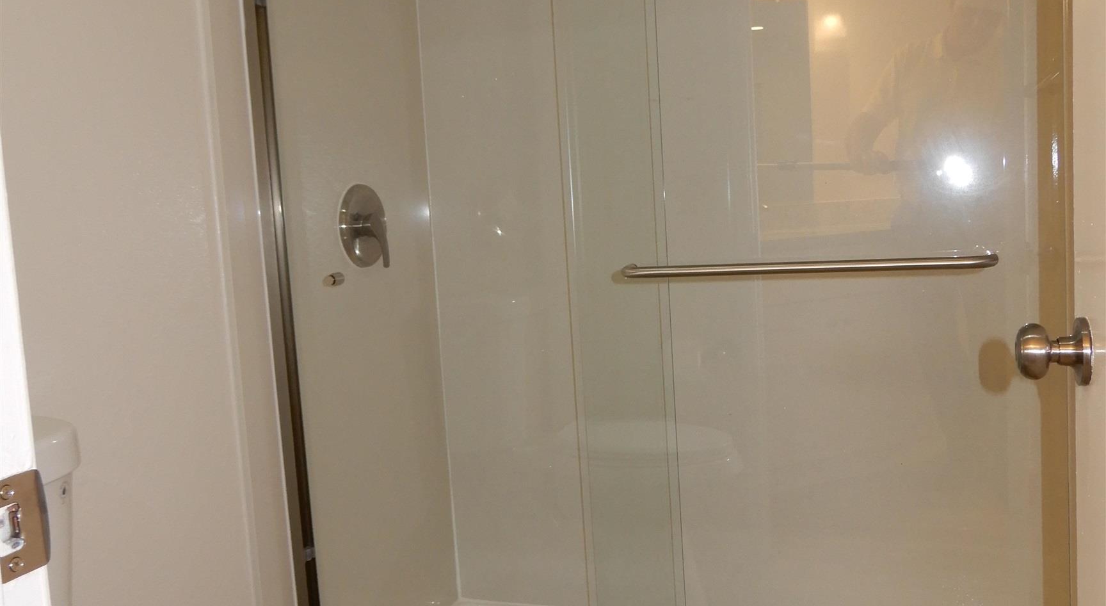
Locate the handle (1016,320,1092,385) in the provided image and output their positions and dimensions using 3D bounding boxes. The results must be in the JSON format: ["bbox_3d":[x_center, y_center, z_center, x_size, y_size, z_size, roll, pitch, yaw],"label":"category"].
[{"bbox_3d":[0.482,0.048,0.991,0.062,0.066,0.066,-1,6,20],"label":"handle"}]

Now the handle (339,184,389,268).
[{"bbox_3d":[-0.393,-0.169,2.246,0.066,0.181,0.181,-1,6,20],"label":"handle"}]

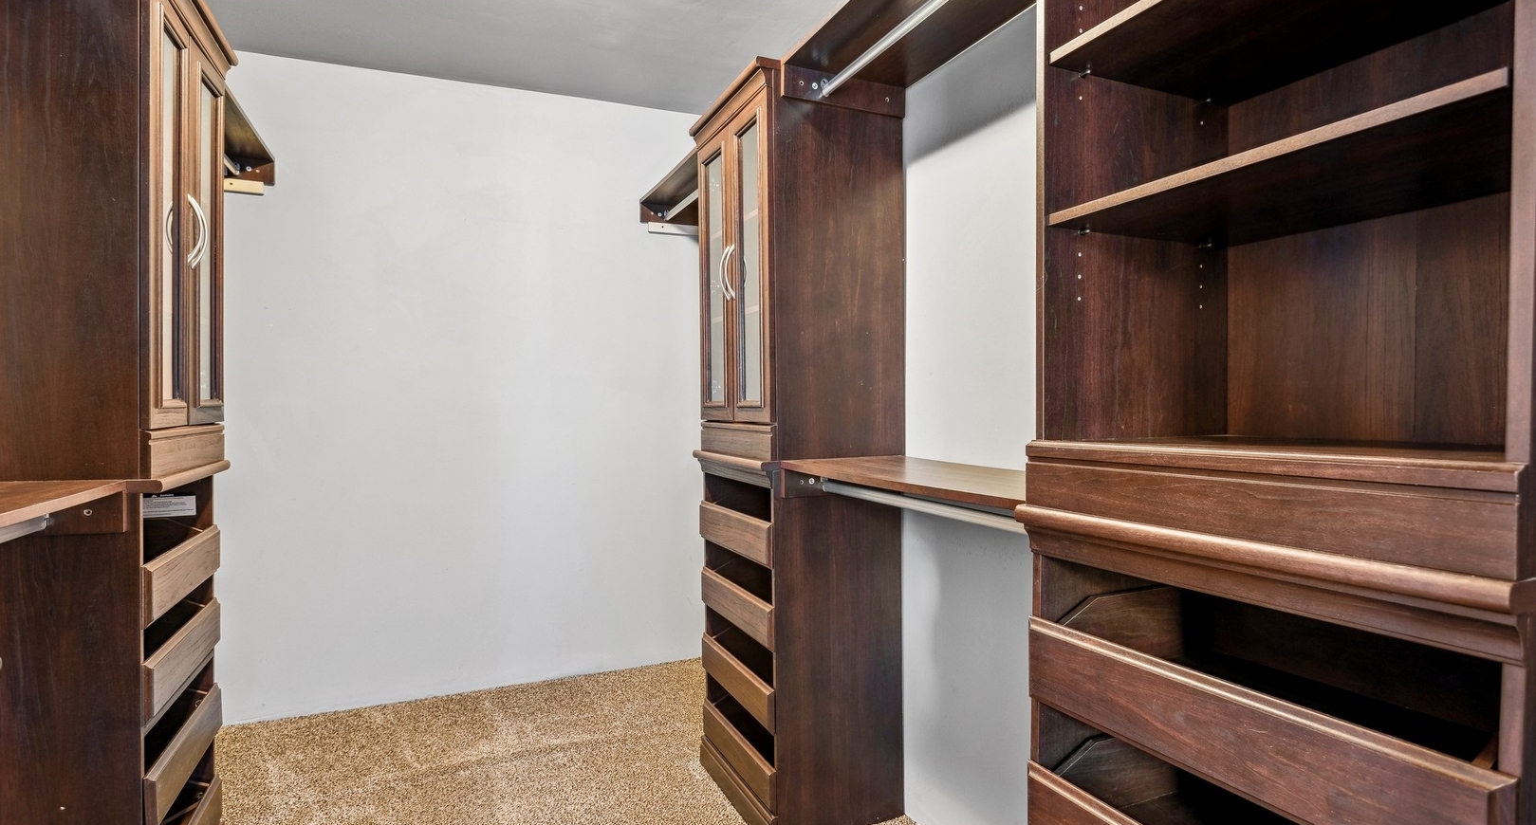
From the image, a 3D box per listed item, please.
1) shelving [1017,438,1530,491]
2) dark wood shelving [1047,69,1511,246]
[{"bbox_3d":[0.666,0.052,0.977,0.404,0.026,0.560,0,0,-23],"label":"shelving"},{"bbox_3d":[0.678,-0.275,0.987,0.375,0.017,0.531,0,0,-23],"label":"dark wood shelving"}]

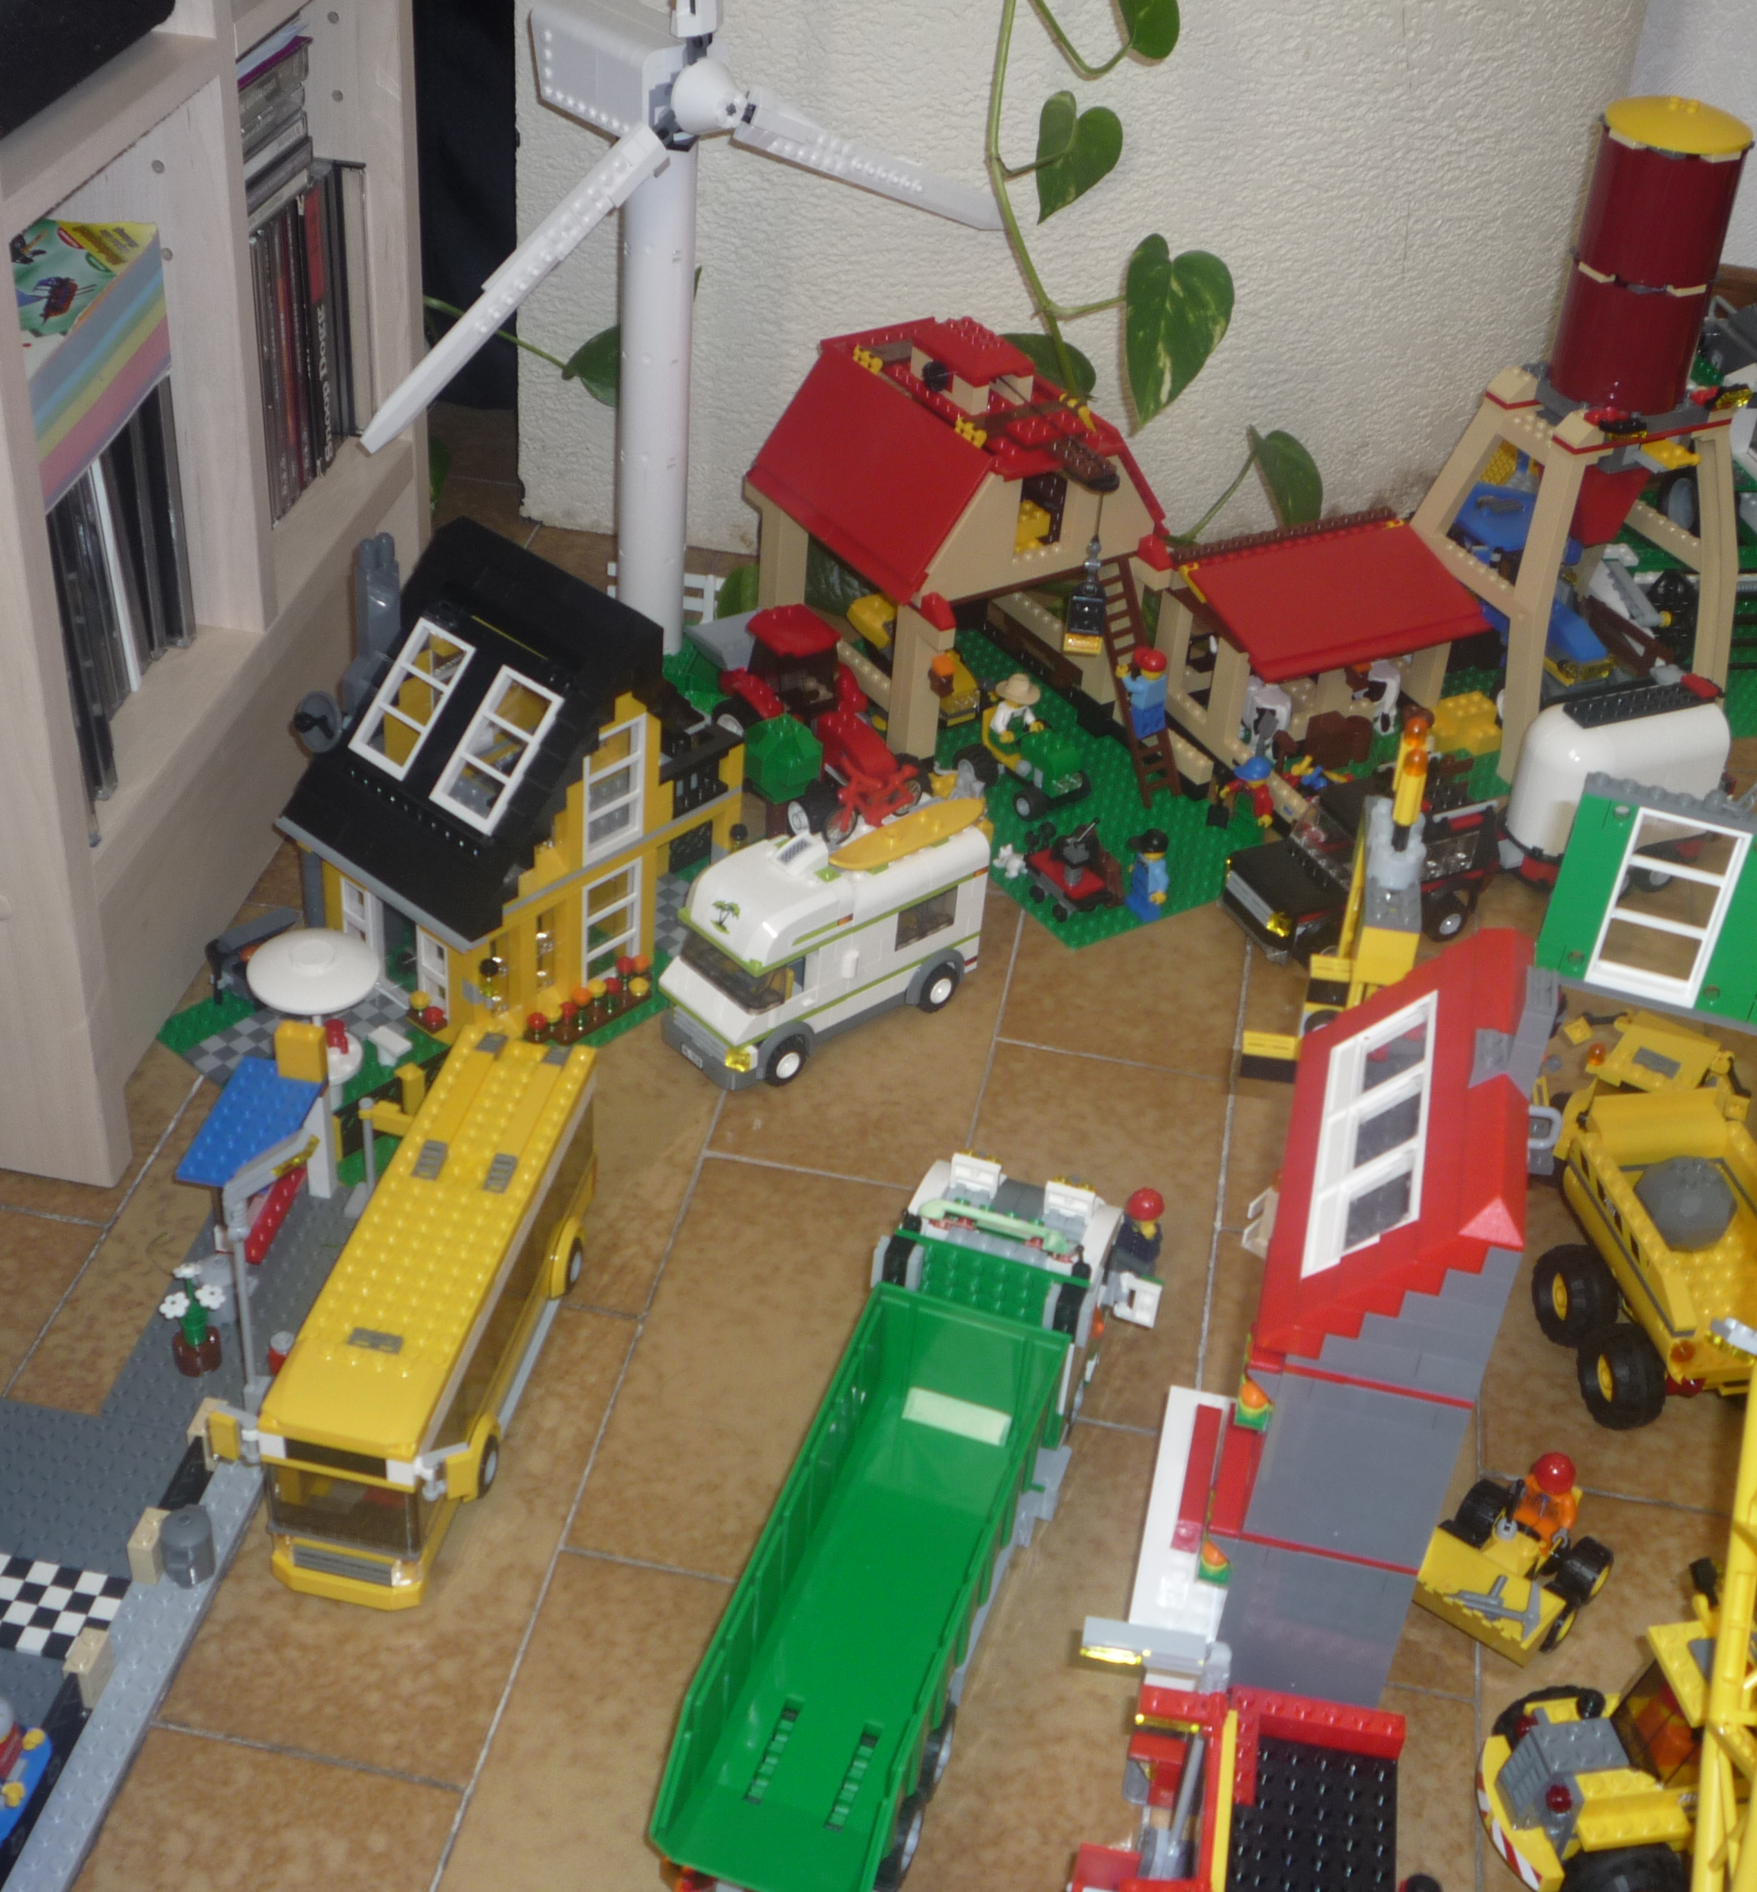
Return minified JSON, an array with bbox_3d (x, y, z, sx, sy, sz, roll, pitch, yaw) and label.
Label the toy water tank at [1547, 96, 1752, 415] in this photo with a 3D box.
[{"bbox_3d":[0.344,-0.312,1.173,0.065,0.132,0.065,-15,42,-25],"label":"toy water tank"}]

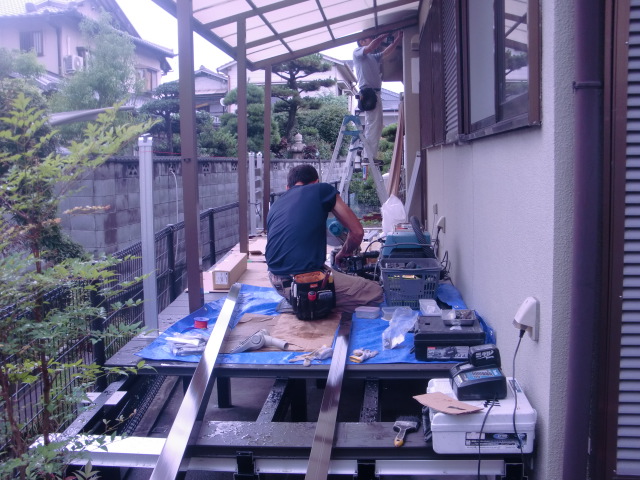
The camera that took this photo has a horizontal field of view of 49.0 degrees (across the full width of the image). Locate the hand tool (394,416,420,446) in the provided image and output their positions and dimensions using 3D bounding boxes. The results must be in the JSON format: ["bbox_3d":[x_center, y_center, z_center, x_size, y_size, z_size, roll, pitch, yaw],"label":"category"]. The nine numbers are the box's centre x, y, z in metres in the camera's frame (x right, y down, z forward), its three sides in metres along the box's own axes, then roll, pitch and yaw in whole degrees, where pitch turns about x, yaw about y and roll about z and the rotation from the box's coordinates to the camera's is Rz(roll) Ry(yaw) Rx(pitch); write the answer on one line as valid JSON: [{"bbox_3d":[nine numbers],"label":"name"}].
[{"bbox_3d":[0.274,0.617,2.294,0.085,0.035,0.210,1,7,16],"label":"hand tool"}]

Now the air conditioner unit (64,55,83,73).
[{"bbox_3d":[-8.928,-6.413,25.500,0.300,0.550,0.780,1,7,12],"label":"air conditioner unit"}]

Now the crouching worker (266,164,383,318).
[{"bbox_3d":[0.038,-0.004,4.245,0.640,0.830,0.660,1,7,18],"label":"crouching worker"}]

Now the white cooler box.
[{"bbox_3d":[0.507,0.562,2.307,0.325,0.137,0.350,0,7,3],"label":"white cooler box"}]

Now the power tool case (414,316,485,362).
[{"bbox_3d":[0.586,0.457,3.263,0.312,0.125,0.310,0,7,3],"label":"power tool case"}]

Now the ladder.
[{"bbox_3d":[0.509,-0.792,9.401,1.150,1.750,0.600,3,8,30],"label":"ladder"}]

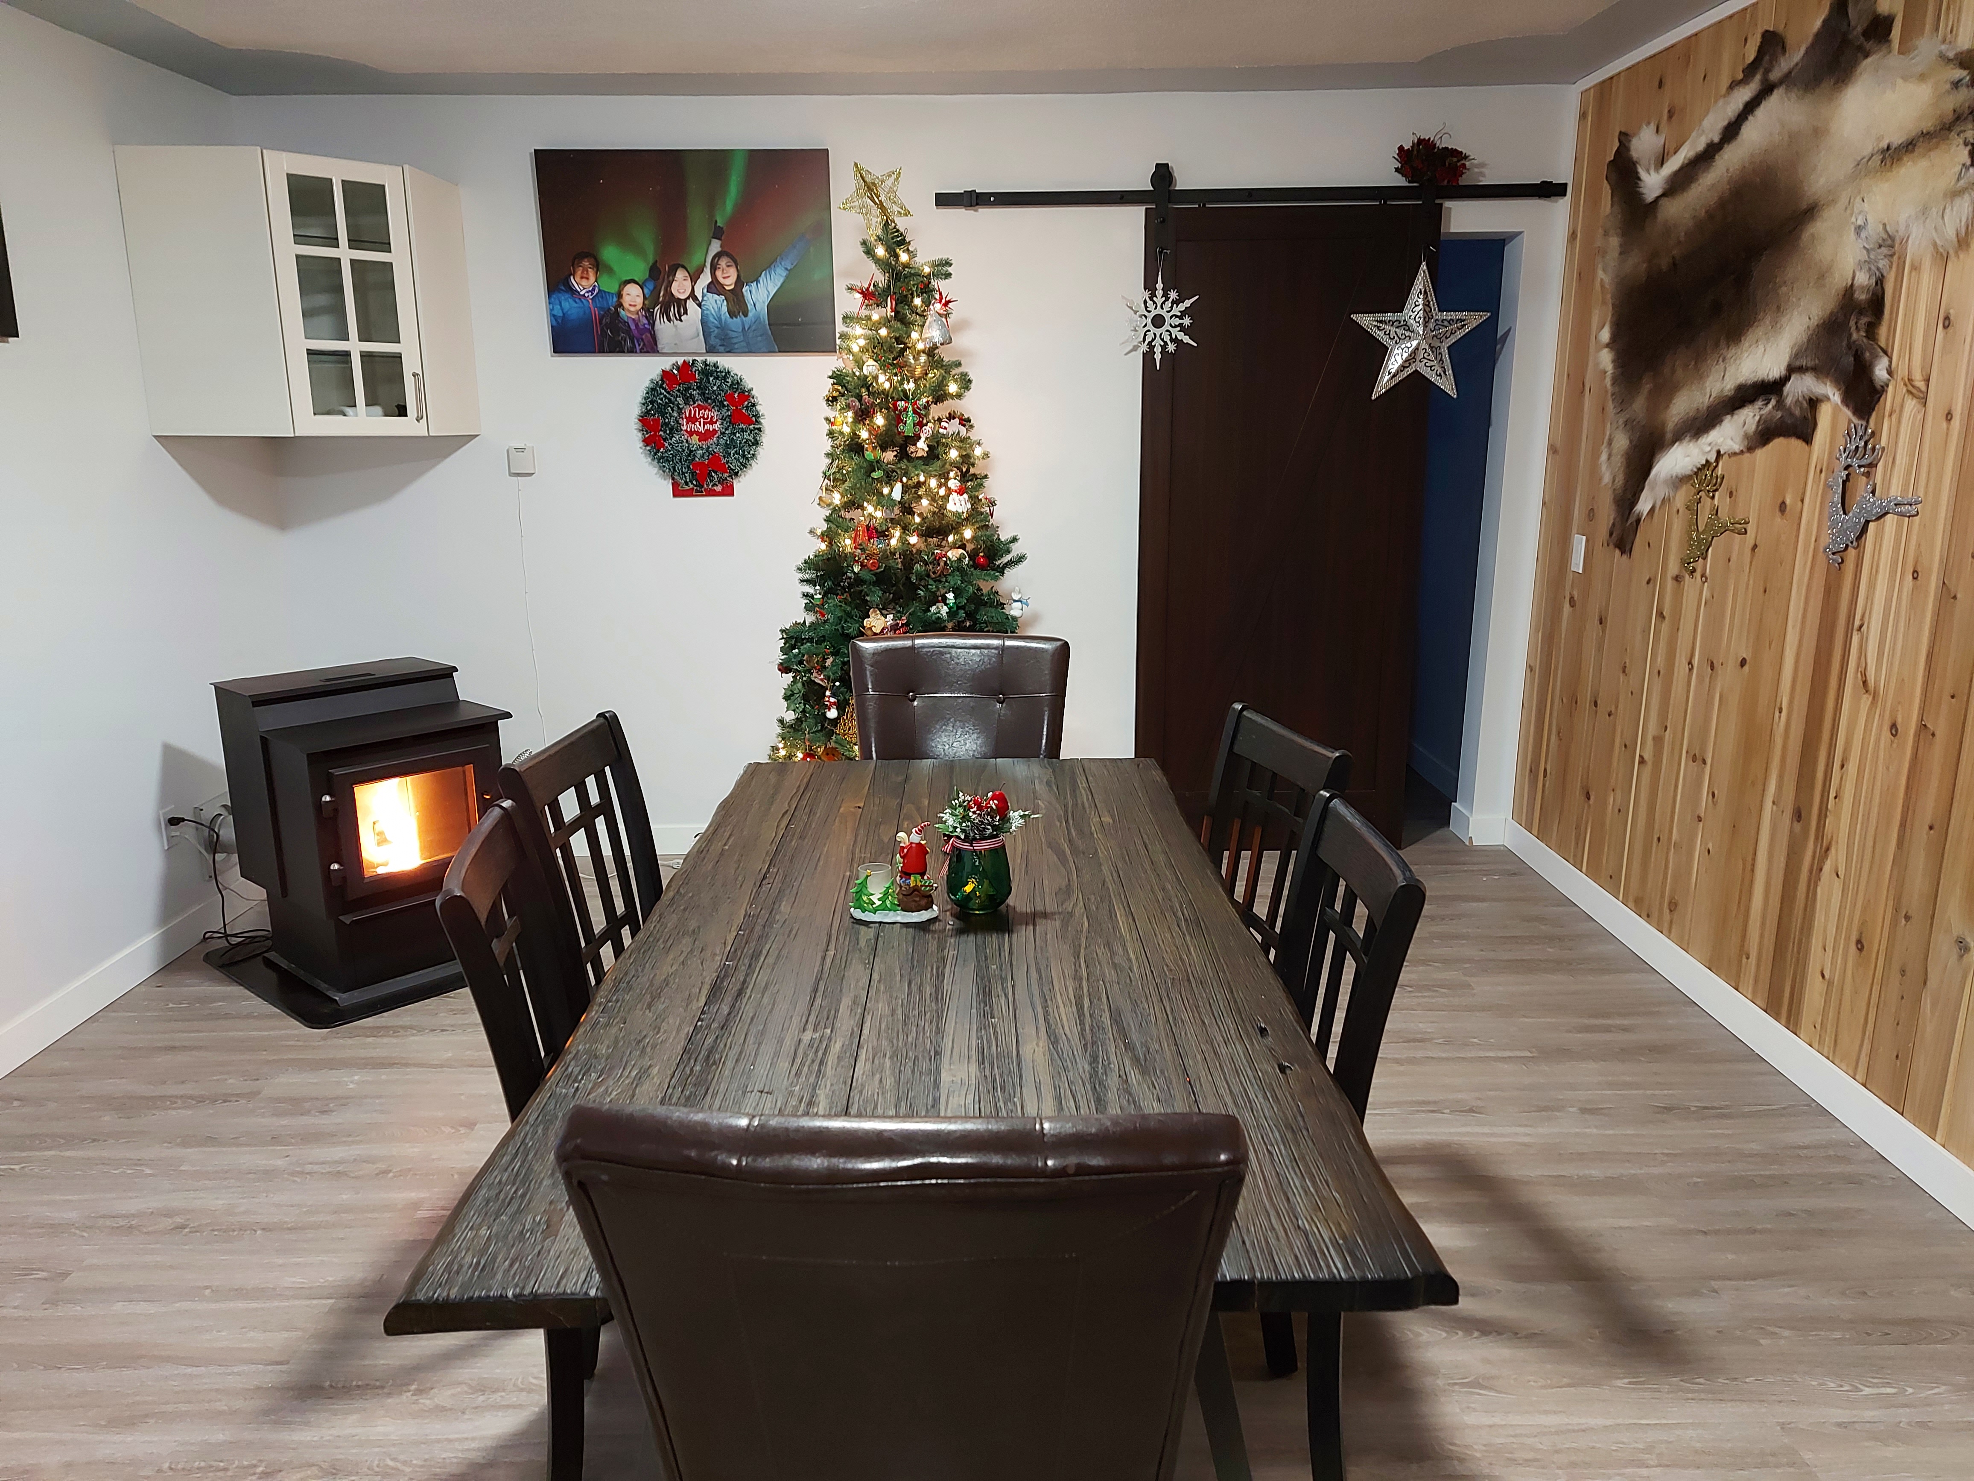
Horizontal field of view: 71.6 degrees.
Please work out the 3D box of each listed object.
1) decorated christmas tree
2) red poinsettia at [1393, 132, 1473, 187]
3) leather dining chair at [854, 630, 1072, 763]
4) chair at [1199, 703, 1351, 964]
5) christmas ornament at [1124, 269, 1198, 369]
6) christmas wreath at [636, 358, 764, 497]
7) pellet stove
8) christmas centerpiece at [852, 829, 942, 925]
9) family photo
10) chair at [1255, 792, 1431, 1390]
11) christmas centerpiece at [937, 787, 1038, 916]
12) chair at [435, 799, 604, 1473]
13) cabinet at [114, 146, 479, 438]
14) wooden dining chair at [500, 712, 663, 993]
[{"bbox_3d":[-0.258,-0.553,4.061,0.930,2.170,0.930,-1,14,-1],"label":"decorated christmas tree"},{"bbox_3d":[1.376,-1.794,4.214,0.248,0.162,0.160,-1,14,0],"label":"red poinsettia"},{"bbox_3d":[-0.051,0.318,2.980,0.485,1.020,0.620,-1,14,0],"label":"leather dining chair"},{"bbox_3d":[0.284,0.459,2.442,0.530,0.960,0.440,-4,14,-14],"label":"chair"},{"bbox_3d":[0.548,-1.324,4.309,0.240,0.303,0.020,-1,14,0],"label":"christmas ornament"},{"bbox_3d":[-0.924,-1.015,4.442,0.410,0.435,0.070,-1,14,0],"label":"christmas wreath"},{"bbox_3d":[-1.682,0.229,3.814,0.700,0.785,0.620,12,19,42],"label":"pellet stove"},{"bbox_3d":[-0.142,0.195,2.100,0.138,0.148,0.090,-1,14,0],"label":"christmas centerpiece"},{"bbox_3d":[-0.936,-1.529,4.289,0.895,0.607,0.035,-1,14,-1],"label":"family photo"},{"bbox_3d":[0.285,0.599,1.935,0.510,0.965,0.430,-1,14,0],"label":"chair"},{"bbox_3d":[-0.005,0.164,2.093,0.148,0.183,0.133,-1,14,-1],"label":"christmas centerpiece"},{"bbox_3d":[-0.398,0.587,1.938,0.530,0.960,0.440,-2,14,-8],"label":"chair"},{"bbox_3d":[-2.084,-1.313,4.126,0.740,0.760,0.930,13,19,43],"label":"cabinet"},{"bbox_3d":[-0.475,0.469,2.424,0.530,0.960,0.440,1,14,7],"label":"wooden dining chair"}]

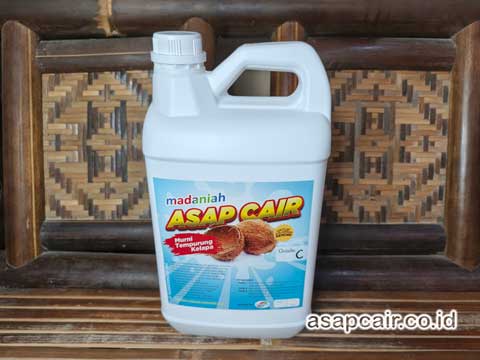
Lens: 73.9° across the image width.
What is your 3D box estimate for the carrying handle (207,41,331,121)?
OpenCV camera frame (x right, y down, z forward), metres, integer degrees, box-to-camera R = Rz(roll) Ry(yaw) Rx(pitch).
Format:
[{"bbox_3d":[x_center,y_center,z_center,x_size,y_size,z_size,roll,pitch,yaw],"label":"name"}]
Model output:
[{"bbox_3d":[0.029,-0.097,0.311,0.121,0.073,0.040,1,21,3],"label":"carrying handle"}]

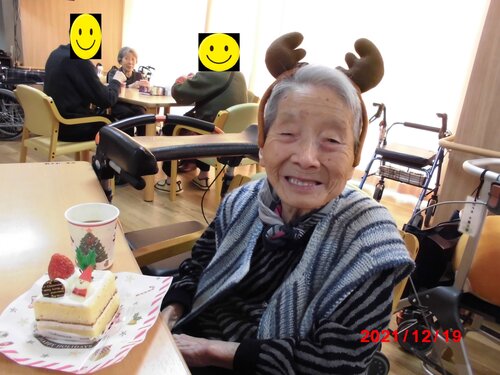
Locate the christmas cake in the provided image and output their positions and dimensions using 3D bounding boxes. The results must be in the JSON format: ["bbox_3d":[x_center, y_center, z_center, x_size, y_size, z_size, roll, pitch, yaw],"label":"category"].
[{"bbox_3d":[-0.191,0.113,0.420,0.065,0.078,0.068,6,17,1],"label":"christmas cake"}]

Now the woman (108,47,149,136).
[{"bbox_3d":[-1.181,-0.817,3.764,0.700,1.130,0.460,19,22,38],"label":"woman"}]

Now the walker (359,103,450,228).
[{"bbox_3d":[1.165,-0.190,2.922,0.590,0.870,0.590,-6,20,-33],"label":"walker"}]

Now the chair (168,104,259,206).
[{"bbox_3d":[-0.213,-0.257,2.864,0.510,0.770,0.540,17,20,32],"label":"chair"}]

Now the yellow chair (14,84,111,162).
[{"bbox_3d":[-1.350,-0.332,2.737,0.540,0.770,0.510,19,21,37],"label":"yellow chair"}]

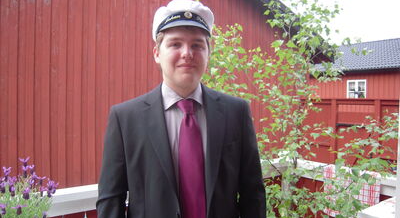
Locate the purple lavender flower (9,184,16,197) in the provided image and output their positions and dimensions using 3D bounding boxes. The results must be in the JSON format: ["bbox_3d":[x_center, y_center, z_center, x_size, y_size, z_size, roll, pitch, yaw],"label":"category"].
[{"bbox_3d":[-0.678,0.295,1.170,0.027,0.048,0.027,0,1,-24],"label":"purple lavender flower"}]

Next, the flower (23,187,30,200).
[{"bbox_3d":[-0.617,0.300,1.150,0.027,0.043,0.027,0,1,-24],"label":"flower"}]

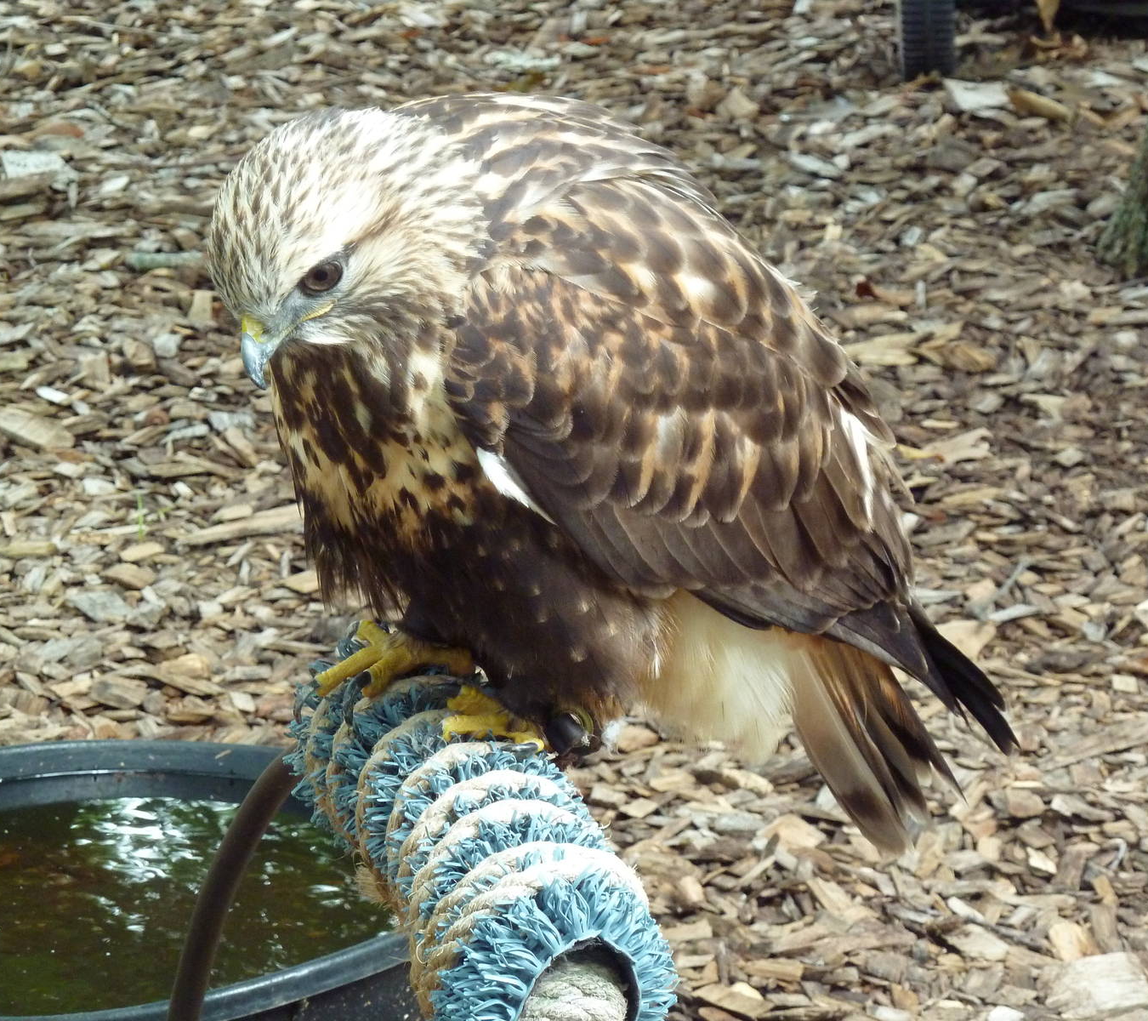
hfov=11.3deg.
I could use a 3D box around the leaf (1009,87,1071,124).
[{"bbox_3d":[0.390,-0.338,4.830,0.062,0.018,0.022,13,25,32],"label":"leaf"}]

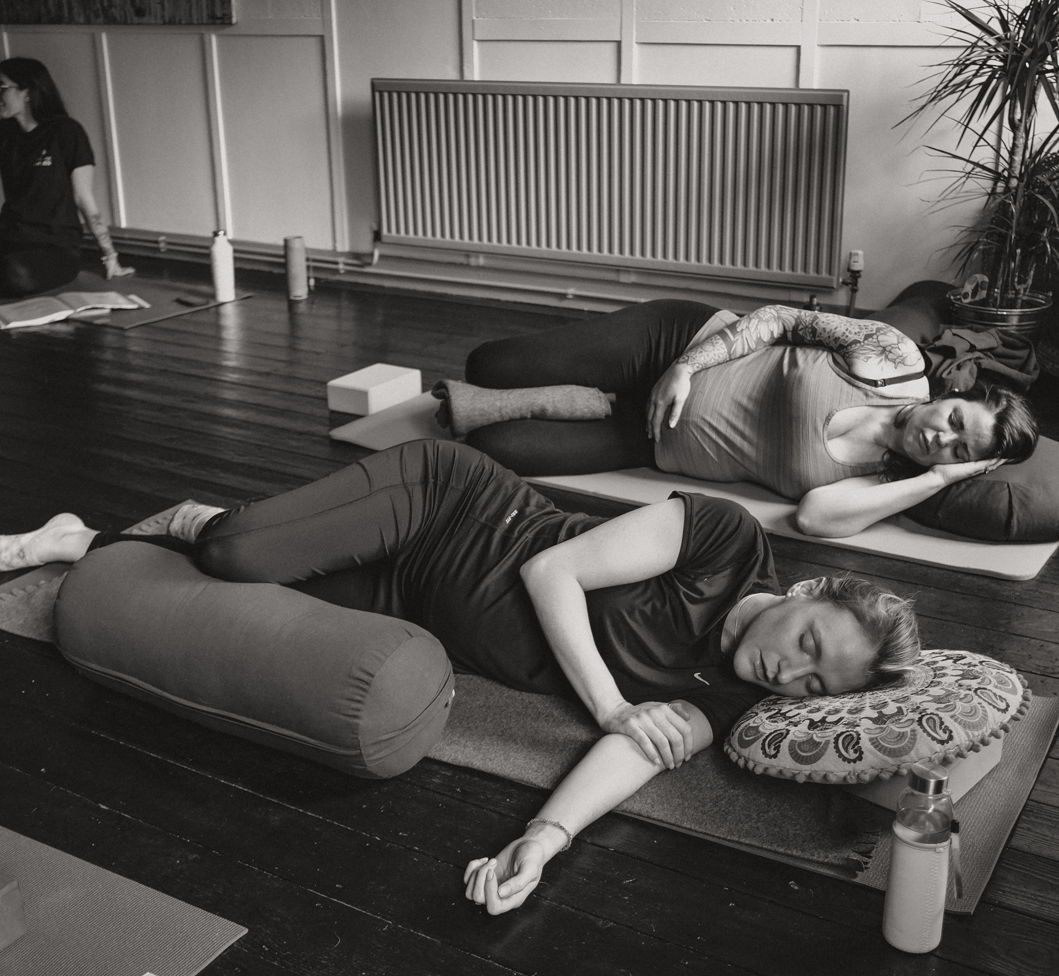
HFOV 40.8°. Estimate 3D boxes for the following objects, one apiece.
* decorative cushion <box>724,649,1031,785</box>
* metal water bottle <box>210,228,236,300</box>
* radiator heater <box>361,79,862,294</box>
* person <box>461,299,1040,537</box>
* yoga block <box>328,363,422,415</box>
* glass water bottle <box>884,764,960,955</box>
[{"bbox_3d":[0.471,0.302,1.954,0.410,0.130,0.410,-3,16,35],"label":"decorative cushion"},{"bbox_3d":[-1.073,-0.775,4.969,0.075,0.240,0.075,-1,20,0],"label":"metal water bottle"},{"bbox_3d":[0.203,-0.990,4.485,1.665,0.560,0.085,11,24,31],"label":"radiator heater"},{"bbox_3d":[0.406,-0.216,3.107,1.360,0.400,0.580,13,25,35],"label":"person"},{"bbox_3d":[-0.410,-0.262,3.778,0.138,0.071,0.230,11,23,30],"label":"yoga block"},{"bbox_3d":[0.449,0.423,1.640,0.069,0.222,0.069,11,24,31],"label":"glass water bottle"}]

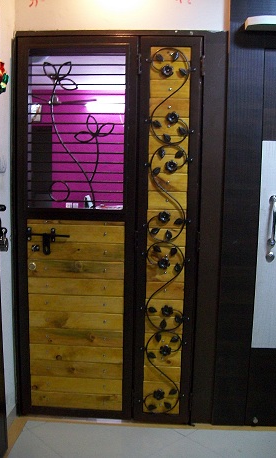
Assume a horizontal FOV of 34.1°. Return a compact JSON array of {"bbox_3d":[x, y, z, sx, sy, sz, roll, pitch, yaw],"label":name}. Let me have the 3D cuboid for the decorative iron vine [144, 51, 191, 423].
[{"bbox_3d":[0.151,0.052,2.404,0.225,1.975,0.040,1,6,3],"label":"decorative iron vine"}]

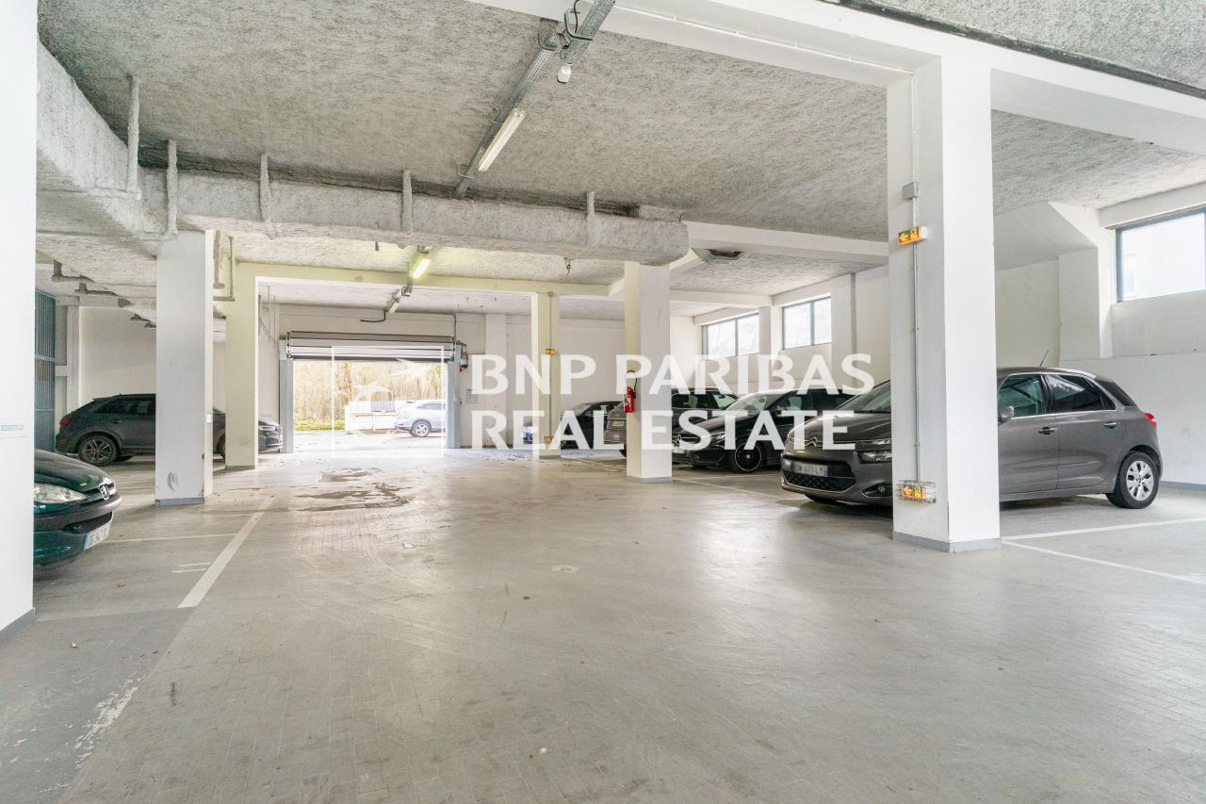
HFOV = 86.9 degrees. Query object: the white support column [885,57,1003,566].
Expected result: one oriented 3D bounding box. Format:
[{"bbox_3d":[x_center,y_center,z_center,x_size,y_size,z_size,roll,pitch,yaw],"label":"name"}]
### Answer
[{"bbox_3d":[2.956,-0.796,5.548,0.581,4.036,0.581,0,-1,-22],"label":"white support column"}]

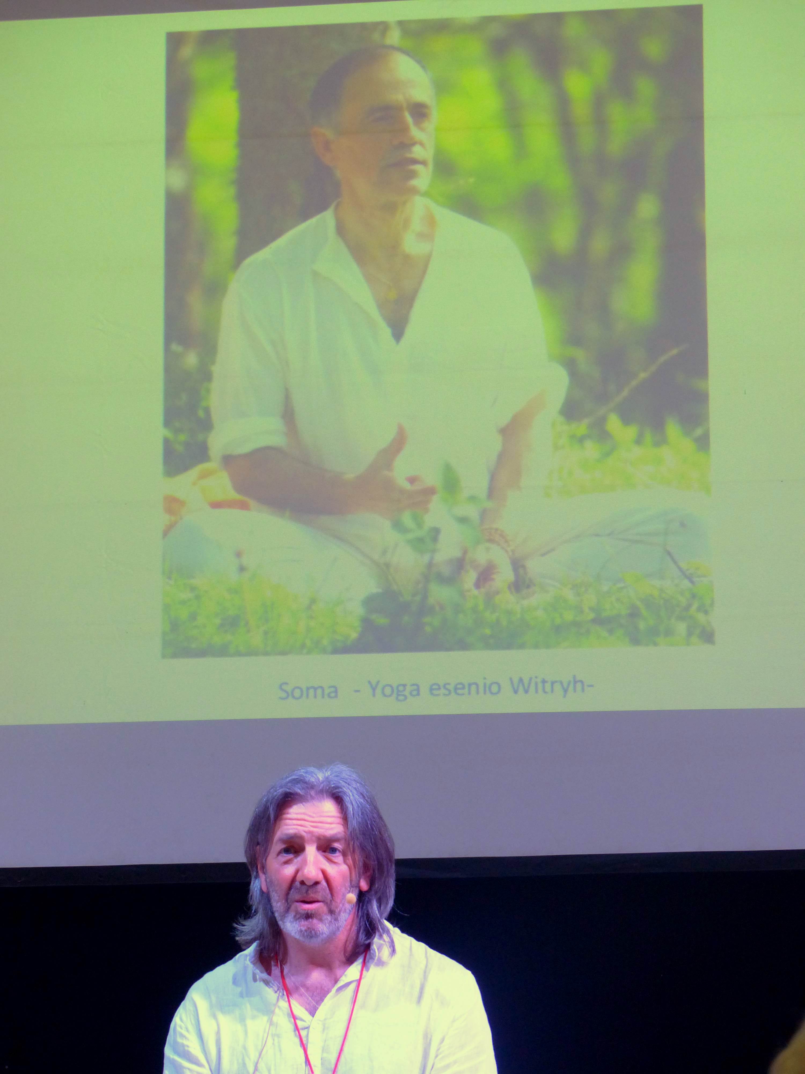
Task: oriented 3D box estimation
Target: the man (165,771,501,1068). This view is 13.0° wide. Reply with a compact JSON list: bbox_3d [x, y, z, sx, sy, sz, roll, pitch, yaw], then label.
[{"bbox_3d":[-0.098,1.169,4.892,0.560,1.720,0.380,-2,-11,10],"label":"man"}]

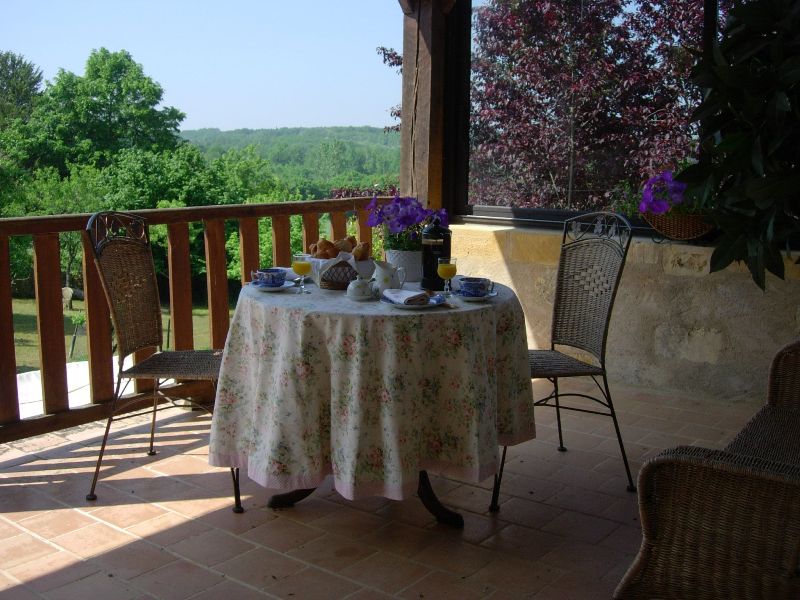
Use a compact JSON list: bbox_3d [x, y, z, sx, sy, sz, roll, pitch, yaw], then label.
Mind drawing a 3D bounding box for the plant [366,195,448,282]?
[{"bbox_3d":[0.029,-0.239,3.422,0.315,0.335,0.290,0,9,0],"label":"plant"}]

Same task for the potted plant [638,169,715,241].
[{"bbox_3d":[1.422,-0.490,4.484,0.410,0.365,0.320,7,11,38],"label":"potted plant"}]

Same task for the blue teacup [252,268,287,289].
[{"bbox_3d":[-0.486,-0.087,3.245,0.132,0.066,0.110,0,9,0],"label":"blue teacup"}]

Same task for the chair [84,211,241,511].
[{"bbox_3d":[-0.789,0.183,3.258,0.615,1.019,0.518,2,9,12],"label":"chair"}]

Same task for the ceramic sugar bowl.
[{"bbox_3d":[-0.133,-0.046,3.017,0.105,0.079,0.100,0,9,0],"label":"ceramic sugar bowl"}]

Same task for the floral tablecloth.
[{"bbox_3d":[-0.095,0.251,3.233,1.195,0.578,1.171,0,9,0],"label":"floral tablecloth"}]

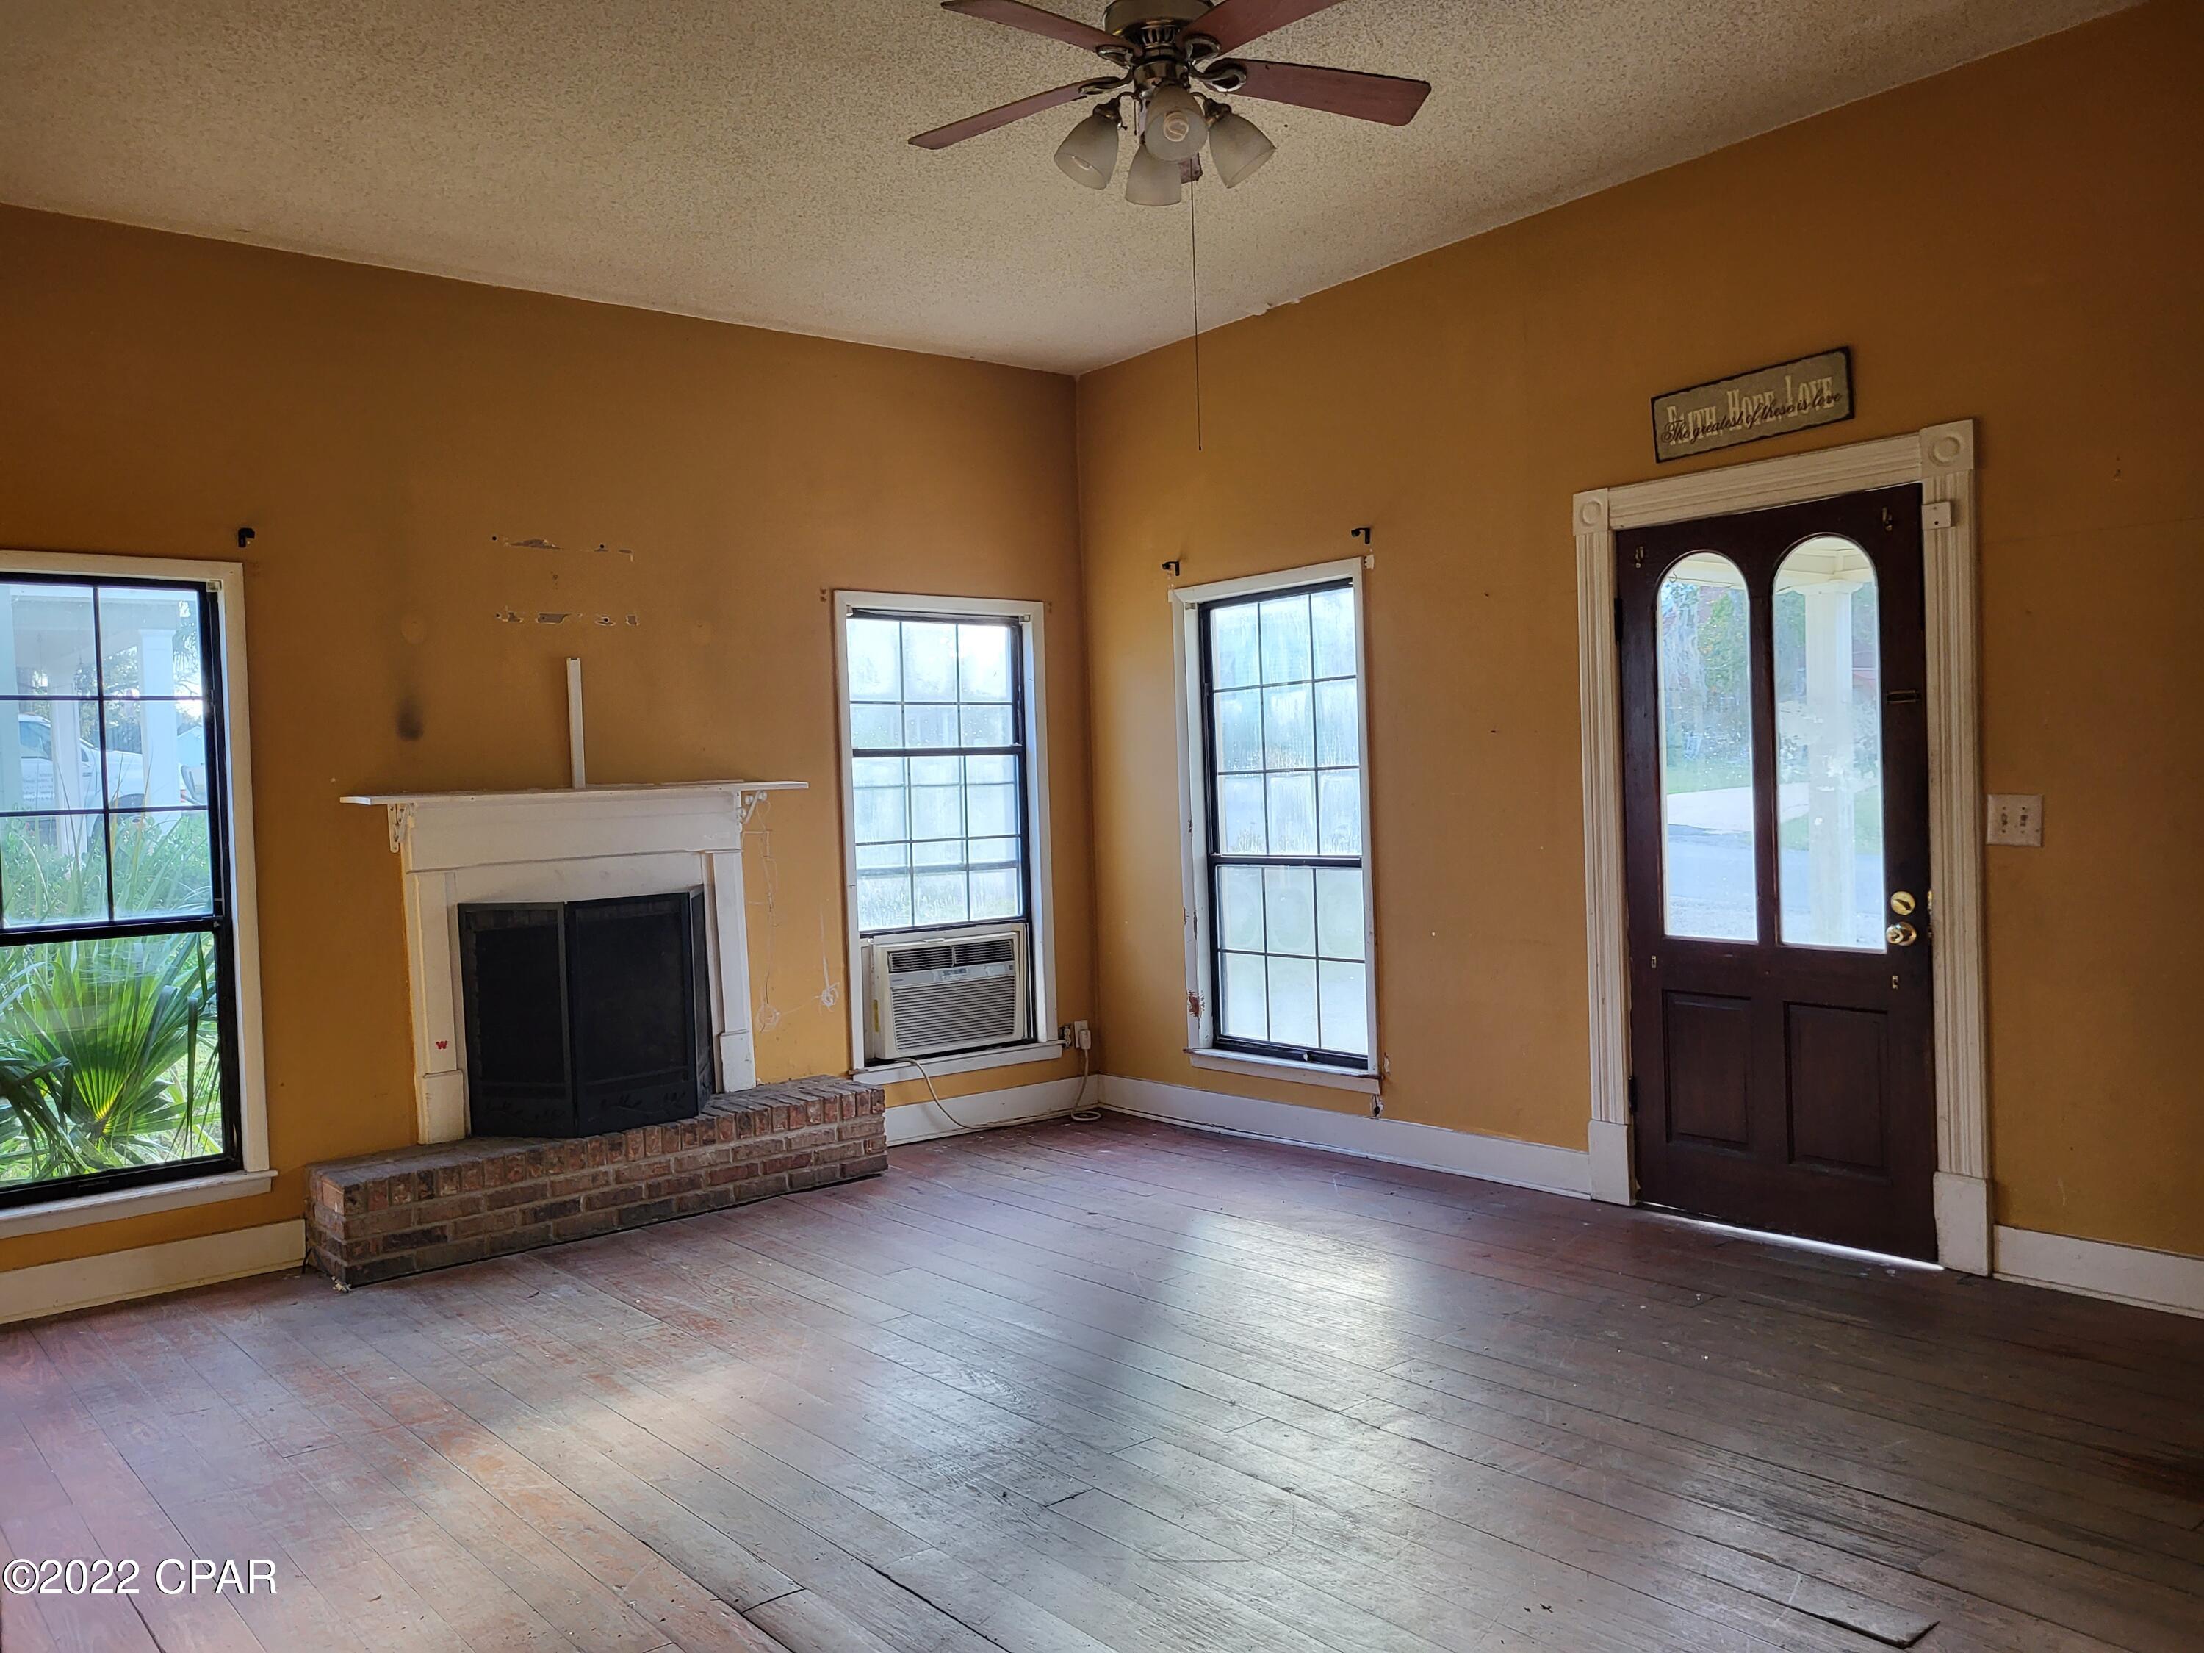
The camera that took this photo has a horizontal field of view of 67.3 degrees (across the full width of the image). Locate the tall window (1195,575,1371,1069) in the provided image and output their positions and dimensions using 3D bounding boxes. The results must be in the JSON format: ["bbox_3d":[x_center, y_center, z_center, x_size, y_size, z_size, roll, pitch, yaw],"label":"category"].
[{"bbox_3d":[0.681,-0.001,6.234,0.100,1.770,0.890,-3,1,-39],"label":"tall window"}]

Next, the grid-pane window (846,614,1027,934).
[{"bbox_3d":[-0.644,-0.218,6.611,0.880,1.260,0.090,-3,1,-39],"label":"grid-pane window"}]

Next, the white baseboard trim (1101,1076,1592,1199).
[{"bbox_3d":[0.756,1.112,6.107,0.025,0.153,2.400,-3,1,-39],"label":"white baseboard trim"}]

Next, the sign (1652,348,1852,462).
[{"bbox_3d":[1.821,-1.184,4.677,0.018,0.190,0.595,-3,1,-39],"label":"sign"}]

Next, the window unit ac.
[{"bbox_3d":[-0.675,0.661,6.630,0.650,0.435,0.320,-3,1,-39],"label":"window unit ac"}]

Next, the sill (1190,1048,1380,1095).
[{"bbox_3d":[0.681,0.908,6.218,0.110,0.085,1.020,-3,1,-39],"label":"sill"}]

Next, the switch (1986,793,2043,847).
[{"bbox_3d":[2.298,-0.014,4.171,0.012,0.124,0.127,-3,1,-39],"label":"switch"}]

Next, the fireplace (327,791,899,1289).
[{"bbox_3d":[-1.616,0.583,5.462,1.830,1.420,0.420,-3,1,-39],"label":"fireplace"}]

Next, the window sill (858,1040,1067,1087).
[{"bbox_3d":[-0.566,0.943,6.601,1.020,0.085,0.110,-3,1,-39],"label":"window sill"}]

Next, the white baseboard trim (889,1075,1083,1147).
[{"bbox_3d":[-0.469,1.149,6.654,1.200,0.153,0.025,-3,1,-39],"label":"white baseboard trim"}]

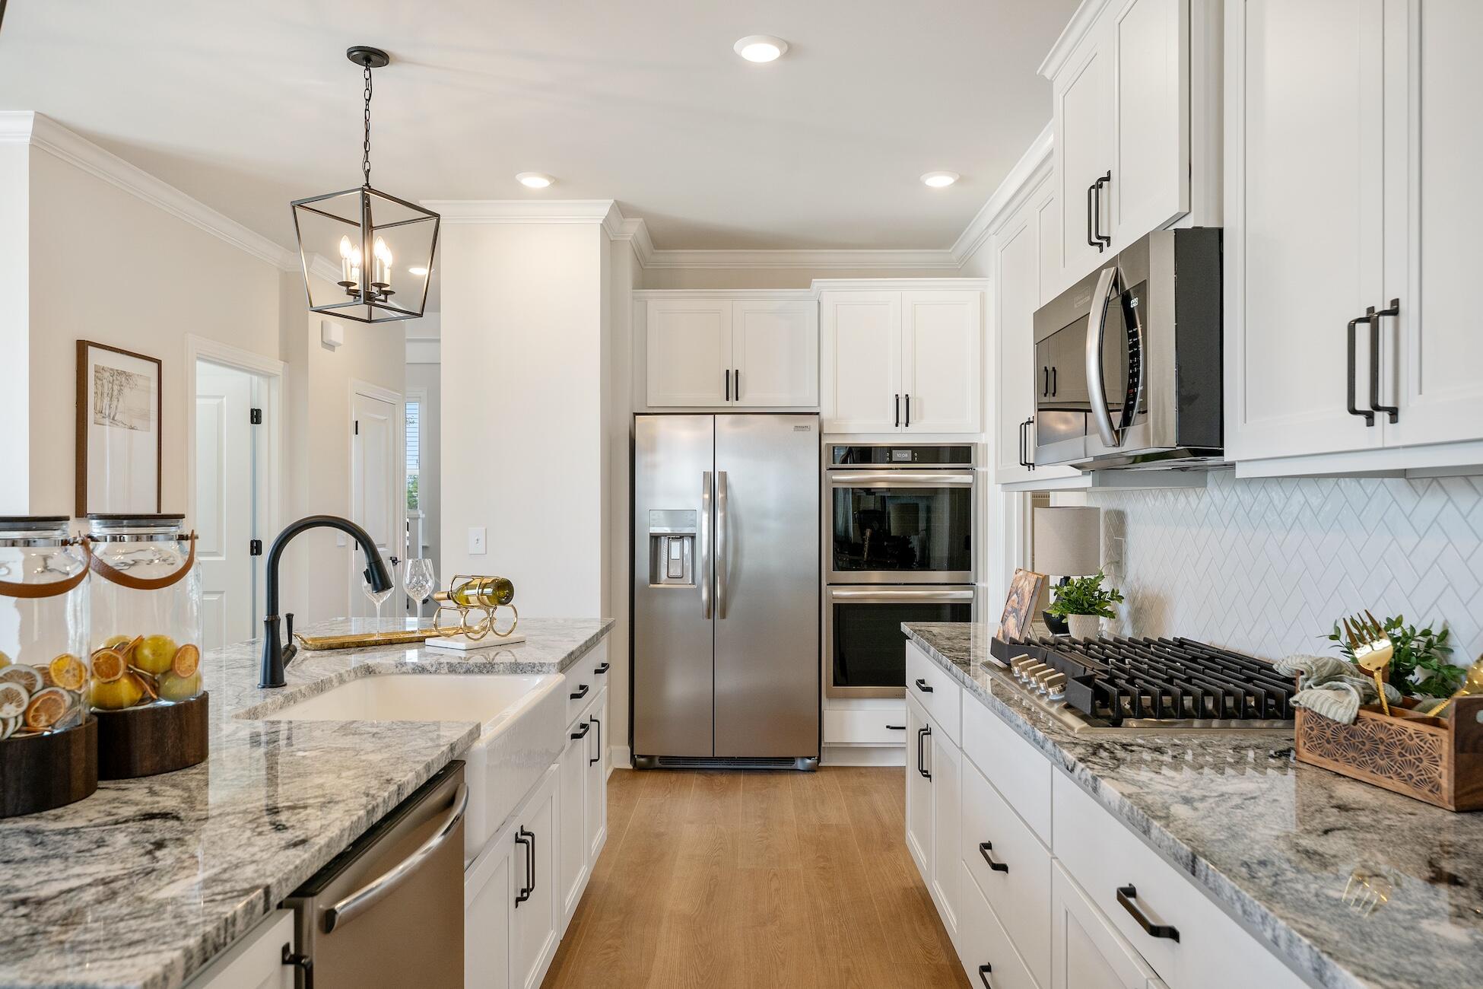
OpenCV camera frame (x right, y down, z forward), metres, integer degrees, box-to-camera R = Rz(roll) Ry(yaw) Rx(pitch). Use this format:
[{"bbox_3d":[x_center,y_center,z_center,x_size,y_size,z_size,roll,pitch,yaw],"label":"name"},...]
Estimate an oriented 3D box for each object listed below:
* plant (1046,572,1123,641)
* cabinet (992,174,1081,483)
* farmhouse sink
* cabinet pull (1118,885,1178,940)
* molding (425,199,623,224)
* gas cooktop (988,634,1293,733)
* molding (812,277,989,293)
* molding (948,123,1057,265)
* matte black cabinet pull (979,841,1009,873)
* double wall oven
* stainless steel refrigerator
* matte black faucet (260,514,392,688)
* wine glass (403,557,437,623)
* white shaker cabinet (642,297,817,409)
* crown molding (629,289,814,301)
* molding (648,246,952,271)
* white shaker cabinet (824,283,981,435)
[{"bbox_3d":[0.998,0.326,2.870,0.210,0.210,0.200,0,0,1],"label":"plant"},{"bbox_3d":[1.054,-0.491,3.034,0.320,0.920,0.930,0,-1,1],"label":"cabinet"},{"bbox_3d":[-0.740,0.575,2.252,0.520,0.225,0.850,0,-1,1],"label":"farmhouse sink"},{"bbox_3d":[0.543,0.561,1.334,0.029,0.015,0.165,0,-1,1],"label":"cabinet pull"},{"bbox_3d":[-1.060,-1.337,4.685,0.920,0.087,0.090,0,0,1],"label":"molding"},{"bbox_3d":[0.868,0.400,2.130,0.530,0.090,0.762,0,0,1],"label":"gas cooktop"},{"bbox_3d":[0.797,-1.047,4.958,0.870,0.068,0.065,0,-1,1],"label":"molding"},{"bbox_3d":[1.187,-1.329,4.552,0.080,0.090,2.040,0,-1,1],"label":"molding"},{"bbox_3d":[0.541,0.781,2.128,0.032,0.017,0.158,0,0,1],"label":"matte black cabinet pull"},{"bbox_3d":[0.818,0.390,5.240,0.762,1.285,0.620,0,0,1],"label":"double wall oven"},{"bbox_3d":[-0.075,0.486,5.200,0.915,1.775,0.750,0,0,1],"label":"stainless steel refrigerator"},{"bbox_3d":[-0.935,0.236,2.235,0.290,0.385,0.105,0,0,2],"label":"matte black faucet"},{"bbox_3d":[-0.981,0.312,3.028,0.096,0.224,0.096,0,-1,1],"label":"wine glass"},{"bbox_3d":[-0.062,-0.745,5.380,0.920,0.600,0.440,0,0,1],"label":"white shaker cabinet"},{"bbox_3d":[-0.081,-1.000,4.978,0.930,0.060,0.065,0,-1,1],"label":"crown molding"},{"bbox_3d":[0.345,-1.327,5.585,1.800,0.086,0.090,0,0,1],"label":"molding"},{"bbox_3d":[0.816,-0.676,5.269,0.830,0.750,0.610,0,-1,1],"label":"white shaker cabinet"}]

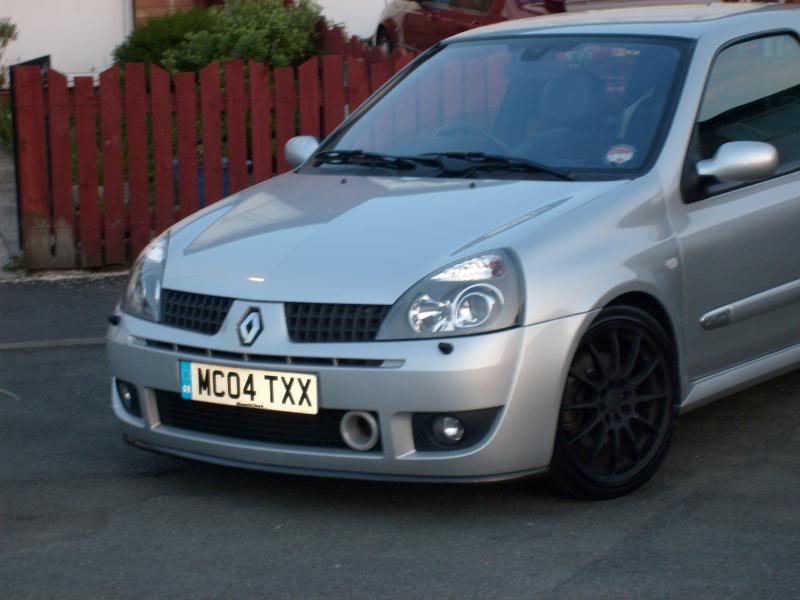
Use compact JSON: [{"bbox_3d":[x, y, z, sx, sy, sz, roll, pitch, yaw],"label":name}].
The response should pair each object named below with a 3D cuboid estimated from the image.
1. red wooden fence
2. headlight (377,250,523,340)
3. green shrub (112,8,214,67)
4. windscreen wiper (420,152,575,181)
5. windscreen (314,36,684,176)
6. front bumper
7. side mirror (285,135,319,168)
[{"bbox_3d":[-0.888,-0.732,12.345,2.100,1.020,0.100,-3,9,-3],"label":"red wooden fence"},{"bbox_3d":[0.148,-0.016,6.750,0.410,0.230,0.235,0,9,19],"label":"headlight"},{"bbox_3d":[-1.283,-1.149,13.877,0.750,1.000,0.700,-2,9,0],"label":"green shrub"},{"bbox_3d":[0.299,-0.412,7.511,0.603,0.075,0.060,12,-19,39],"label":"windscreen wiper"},{"bbox_3d":[0.325,-0.609,7.835,1.310,0.100,0.830,4,41,38],"label":"windscreen"},{"bbox_3d":[-0.252,0.234,7.178,1.630,0.450,0.600,4,11,38],"label":"front bumper"},{"bbox_3d":[-0.338,-0.504,8.405,0.205,0.125,0.125,4,11,38],"label":"side mirror"}]

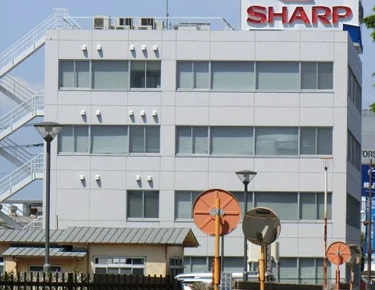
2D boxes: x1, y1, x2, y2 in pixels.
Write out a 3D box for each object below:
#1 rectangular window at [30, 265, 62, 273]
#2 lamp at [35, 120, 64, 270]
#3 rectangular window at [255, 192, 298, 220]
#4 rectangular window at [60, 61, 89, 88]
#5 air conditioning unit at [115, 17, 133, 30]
[{"bbox_3d":[-4.703,4.378,106.000,1.080,0.650,0.120,0,-3,5],"label":"rectangular window"},{"bbox_3d":[-2.888,1.960,65.700,0.610,4.845,0.610,0,-3,5],"label":"lamp"},{"bbox_3d":[4.912,3.348,174.416,2.418,1.537,0.150,0,-2,5],"label":"rectangular window"},{"bbox_3d":[-6.330,-3.964,178.803,1.791,1.607,0.150,0,-3,5],"label":"rectangular window"},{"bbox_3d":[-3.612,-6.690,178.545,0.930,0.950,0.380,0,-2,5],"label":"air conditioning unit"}]

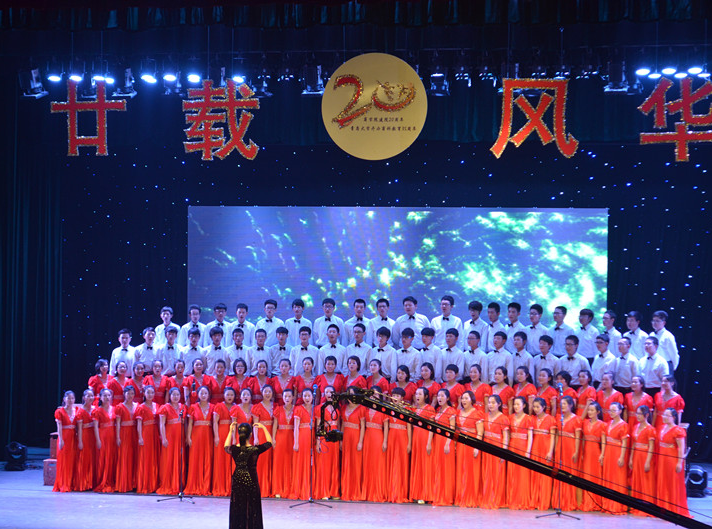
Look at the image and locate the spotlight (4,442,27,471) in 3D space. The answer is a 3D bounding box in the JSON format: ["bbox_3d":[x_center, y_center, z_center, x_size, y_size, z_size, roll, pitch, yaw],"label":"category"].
[{"bbox_3d":[-5.808,3.275,31.000,0.360,0.460,0.310,1,0,6],"label":"spotlight"}]

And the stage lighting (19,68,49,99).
[{"bbox_3d":[-5.749,-3.244,32.400,0.440,0.460,0.380,-12,-19,-4],"label":"stage lighting"}]

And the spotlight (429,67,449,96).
[{"bbox_3d":[1.407,-3.121,31.000,0.350,0.450,0.330,0,-23,0],"label":"spotlight"}]

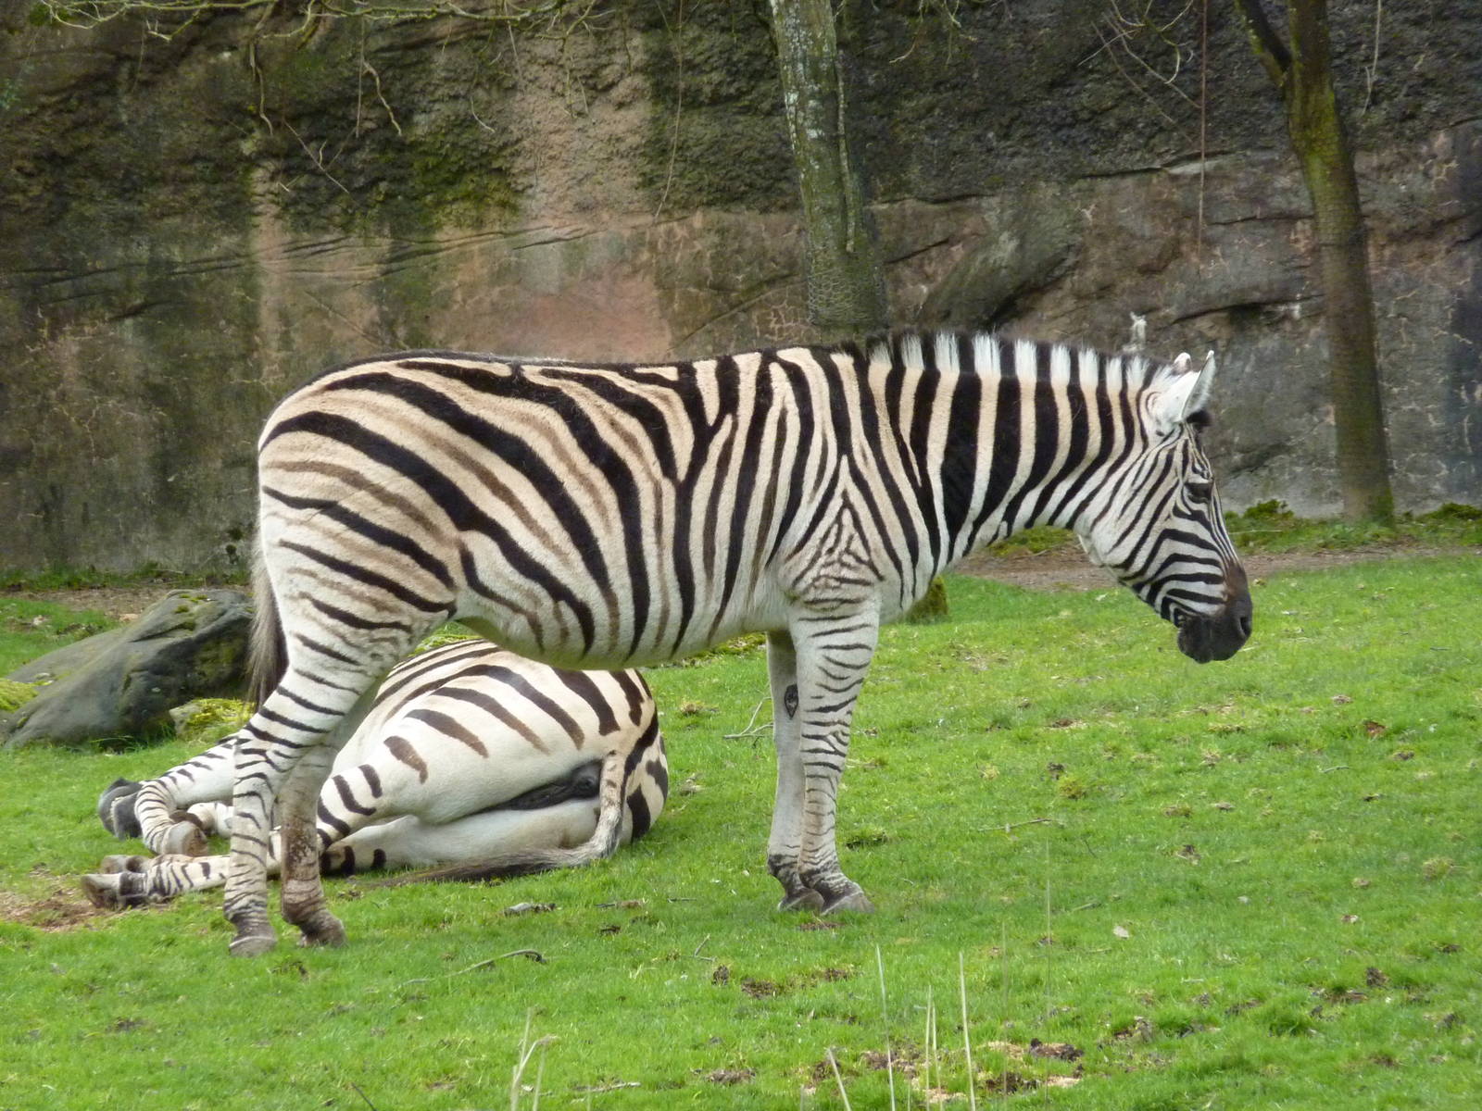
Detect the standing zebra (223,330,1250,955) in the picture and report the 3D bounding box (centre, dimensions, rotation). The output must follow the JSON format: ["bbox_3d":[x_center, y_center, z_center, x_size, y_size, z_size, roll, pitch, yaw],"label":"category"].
[{"bbox_3d":[-0.009,0.199,28.800,2.270,1.380,0.520,0,5,3],"label":"standing zebra"}]

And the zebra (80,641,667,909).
[{"bbox_3d":[-0.940,0.472,30.700,1.300,0.540,1.750,-1,5,-16],"label":"zebra"}]

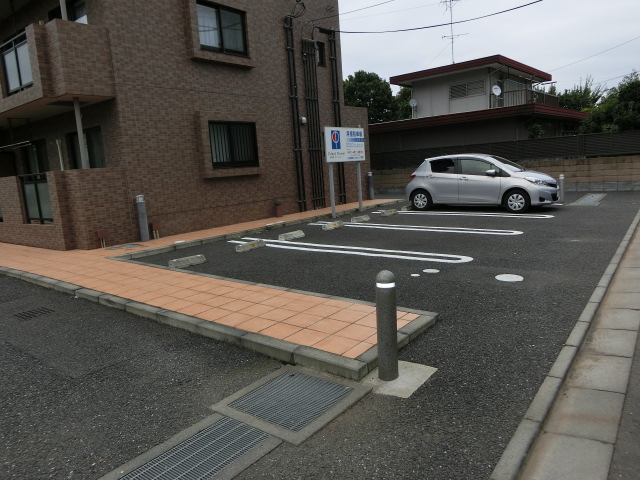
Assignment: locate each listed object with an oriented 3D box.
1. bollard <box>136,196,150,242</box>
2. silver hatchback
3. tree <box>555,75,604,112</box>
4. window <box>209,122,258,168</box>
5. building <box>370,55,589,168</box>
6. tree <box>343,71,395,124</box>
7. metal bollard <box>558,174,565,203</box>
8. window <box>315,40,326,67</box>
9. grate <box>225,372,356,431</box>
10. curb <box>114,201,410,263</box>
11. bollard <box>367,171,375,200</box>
[{"bbox_3d":[-3.678,-0.448,9.692,0.170,0.960,0.170,5,13,40],"label":"bollard"},{"bbox_3d":[4.305,-1.568,12.318,3.885,1.500,1.700,4,12,39],"label":"silver hatchback"},{"bbox_3d":[17.588,-7.978,31.314,3.400,6.130,3.400,5,13,40],"label":"tree"},{"bbox_3d":[-2.106,-2.366,11.504,0.120,1.120,1.480,5,13,40],"label":"window"},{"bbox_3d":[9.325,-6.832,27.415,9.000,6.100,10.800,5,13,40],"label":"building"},{"bbox_3d":[3.132,-7.431,30.308,4.000,7.180,4.000,5,13,40],"label":"tree"},{"bbox_3d":[6.803,-1.463,12.964,0.140,0.770,0.140,5,13,40],"label":"metal bollard"},{"bbox_3d":[0.061,-5.537,13.807,0.100,0.700,0.400,5,13,40],"label":"window"},{"bbox_3d":[-0.175,1.065,3.071,0.580,0.050,0.610,5,13,40],"label":"grate"},{"bbox_3d":[-0.566,-0.460,11.784,0.160,0.110,9.800,5,13,40],"label":"curb"},{"bbox_3d":[1.802,-1.867,16.059,0.165,0.950,0.165,5,13,40],"label":"bollard"}]

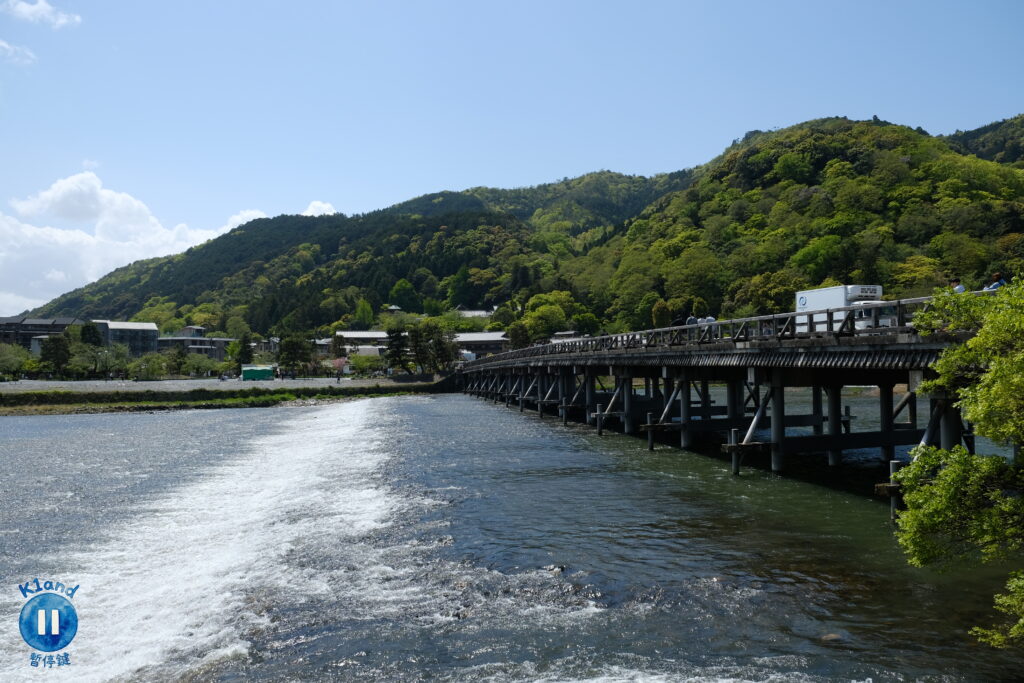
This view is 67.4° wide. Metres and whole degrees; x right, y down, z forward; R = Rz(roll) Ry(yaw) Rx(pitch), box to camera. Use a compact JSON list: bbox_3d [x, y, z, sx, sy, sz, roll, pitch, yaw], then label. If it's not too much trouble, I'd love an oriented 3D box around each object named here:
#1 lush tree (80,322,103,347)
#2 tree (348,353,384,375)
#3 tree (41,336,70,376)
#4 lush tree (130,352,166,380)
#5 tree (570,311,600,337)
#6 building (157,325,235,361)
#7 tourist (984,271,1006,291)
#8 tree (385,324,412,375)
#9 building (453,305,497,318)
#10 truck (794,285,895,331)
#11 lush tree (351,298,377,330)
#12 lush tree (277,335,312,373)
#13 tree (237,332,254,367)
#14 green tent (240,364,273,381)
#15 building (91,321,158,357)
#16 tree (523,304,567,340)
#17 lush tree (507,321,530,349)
[{"bbox_3d":[-101.455,2.282,185.053,5.300,13.740,5.300,0,-2,0],"label":"lush tree"},{"bbox_3d":[-31.831,5.444,167.916,7.870,6.080,7.870,0,-2,0],"label":"tree"},{"bbox_3d":[-93.309,3.117,157.000,6.000,9.100,5.800,1,-3,-30],"label":"tree"},{"bbox_3d":[-72.131,4.947,152.000,7.200,5.540,7.000,1,-2,-24],"label":"lush tree"},{"bbox_3d":[25.895,-3.815,270.357,10.550,12.810,10.550,0,-2,0],"label":"tree"},{"bbox_3d":[-101.366,3.043,246.000,23.000,16.330,14.000,1,-2,-20],"label":"building"},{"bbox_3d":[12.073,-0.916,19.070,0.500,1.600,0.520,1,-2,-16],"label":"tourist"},{"bbox_3d":[-22.509,1.622,151.000,5.200,9.930,5.200,0,-2,0],"label":"tree"},{"bbox_3d":[-18.112,-12.928,375.795,20.500,9.500,12.000,0,-2,-5],"label":"building"},{"bbox_3d":[16.681,-1.148,38.145,2.050,2.950,6.100,0,-2,-9],"label":"truck"},{"bbox_3d":[-59.934,-10.292,310.000,9.800,14.130,9.500,0,-2,0],"label":"lush tree"},{"bbox_3d":[-46.775,3.430,164.992,7.730,9.880,7.730,0,-2,0],"label":"lush tree"},{"bbox_3d":[-57.319,3.215,165.001,3.870,10.310,3.870,0,-2,0],"label":"tree"},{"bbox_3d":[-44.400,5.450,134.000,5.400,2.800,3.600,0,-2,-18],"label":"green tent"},{"bbox_3d":[-121.191,2.345,240.439,18.000,17.160,12.000,1,-3,-27],"label":"building"},{"bbox_3d":[11.213,-5.520,265.000,14.500,14.490,13.500,0,-2,0],"label":"tree"},{"bbox_3d":[1.865,1.548,220.108,6.870,15.160,6.870,0,-2,0],"label":"lush tree"}]

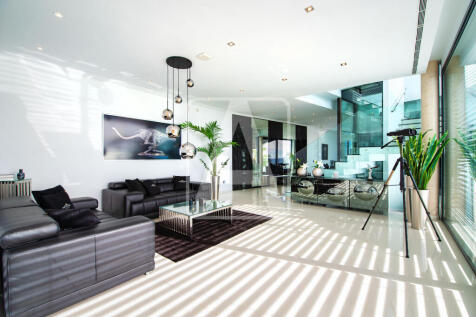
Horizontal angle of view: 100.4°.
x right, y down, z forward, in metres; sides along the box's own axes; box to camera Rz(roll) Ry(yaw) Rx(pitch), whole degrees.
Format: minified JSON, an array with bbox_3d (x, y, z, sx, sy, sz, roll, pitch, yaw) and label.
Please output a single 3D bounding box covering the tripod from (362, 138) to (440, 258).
[{"bbox_3d":[2.494,0.451,2.904,1.022,1.638,0.935,0,0,25],"label":"tripod"}]

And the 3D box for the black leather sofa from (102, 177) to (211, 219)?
[{"bbox_3d":[-1.787,0.867,4.838,1.147,0.744,2.172,0,0,39],"label":"black leather sofa"}]

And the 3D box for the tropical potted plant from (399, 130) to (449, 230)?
[{"bbox_3d":[3.525,0.375,3.778,0.737,1.791,0.762,0,0,43],"label":"tropical potted plant"}]

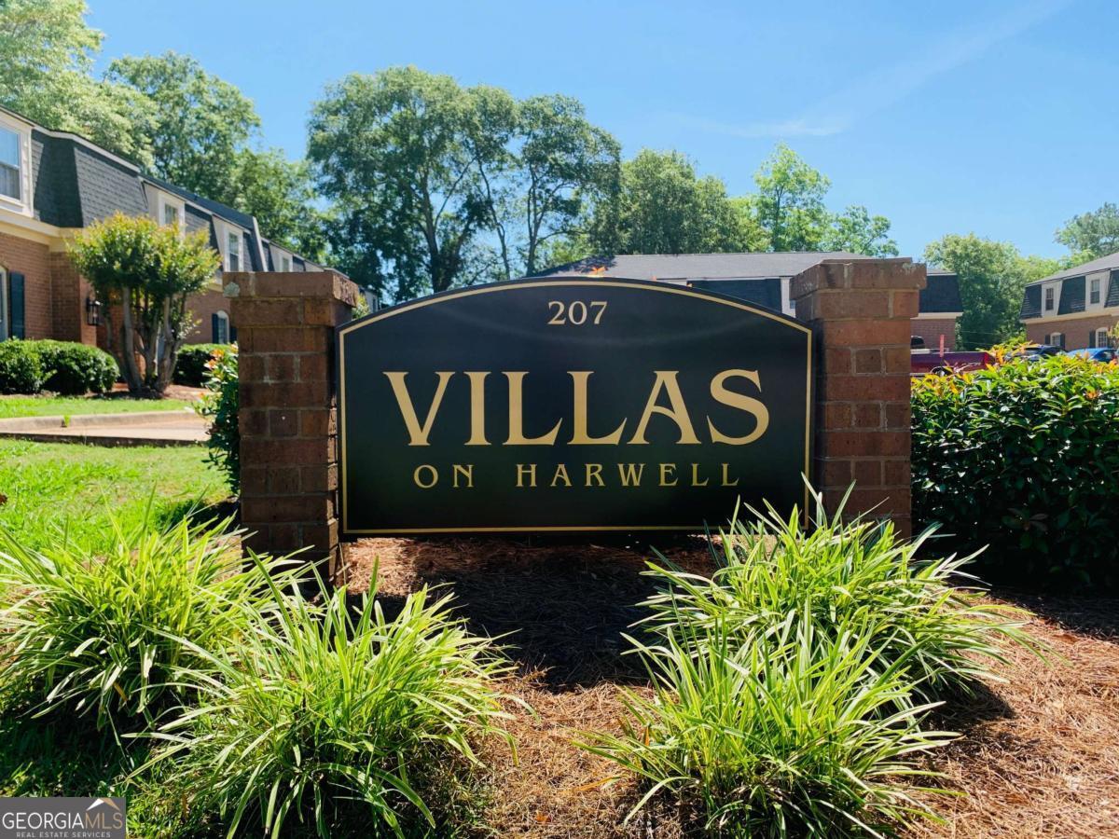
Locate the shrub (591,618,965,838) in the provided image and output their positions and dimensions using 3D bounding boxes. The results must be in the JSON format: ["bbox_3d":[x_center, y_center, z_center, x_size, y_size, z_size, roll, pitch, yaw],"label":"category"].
[{"bbox_3d":[0.397,0.507,1.600,0.680,0.350,0.600,0,2,14],"label":"shrub"}]

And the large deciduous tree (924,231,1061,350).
[{"bbox_3d":[25.521,-6.619,49.626,8.015,8.661,7.214,1,3,27],"label":"large deciduous tree"}]

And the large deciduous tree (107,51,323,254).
[{"bbox_3d":[-18.331,-10.442,44.714,11.535,18.045,10.382,-1,3,-22],"label":"large deciduous tree"}]

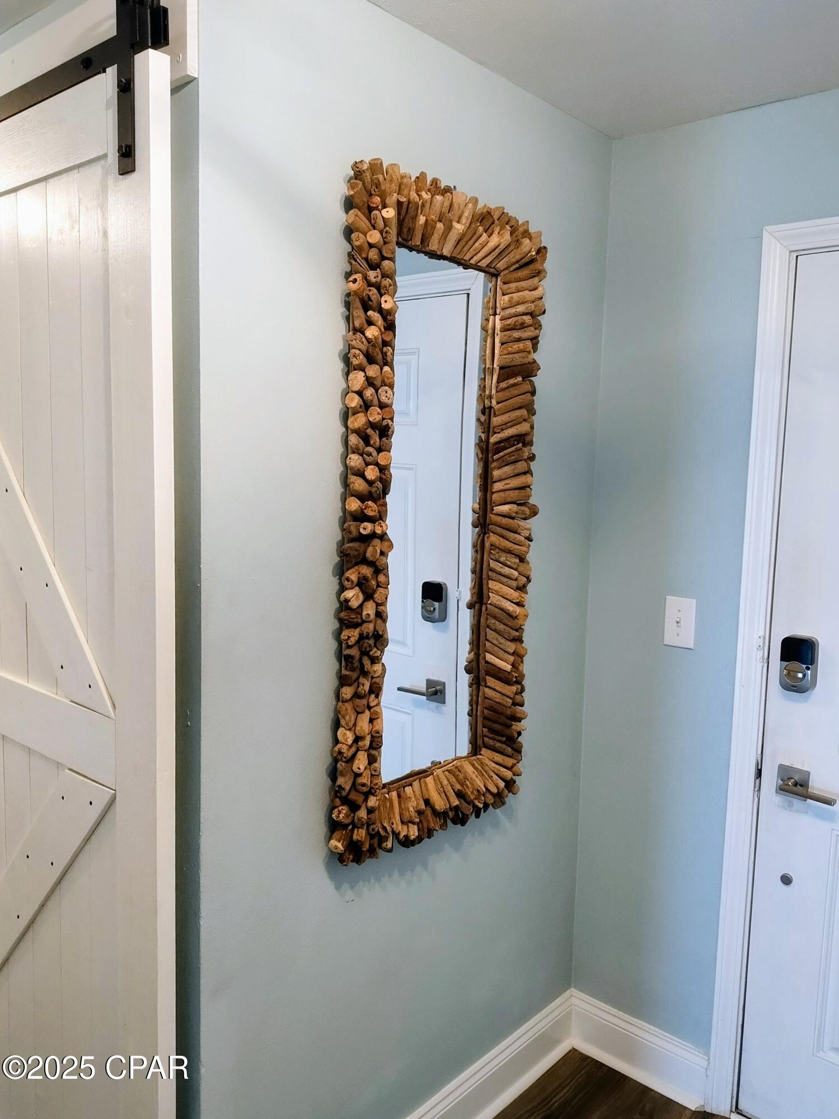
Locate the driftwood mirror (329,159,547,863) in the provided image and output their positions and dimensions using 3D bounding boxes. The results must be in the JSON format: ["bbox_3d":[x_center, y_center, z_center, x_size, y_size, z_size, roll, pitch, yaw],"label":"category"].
[{"bbox_3d":[0.073,-0.072,1.675,0.077,1.320,0.585,7,8,44],"label":"driftwood mirror"}]

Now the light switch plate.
[{"bbox_3d":[0.642,0.157,1.997,0.077,0.122,0.013,7,8,41],"label":"light switch plate"}]

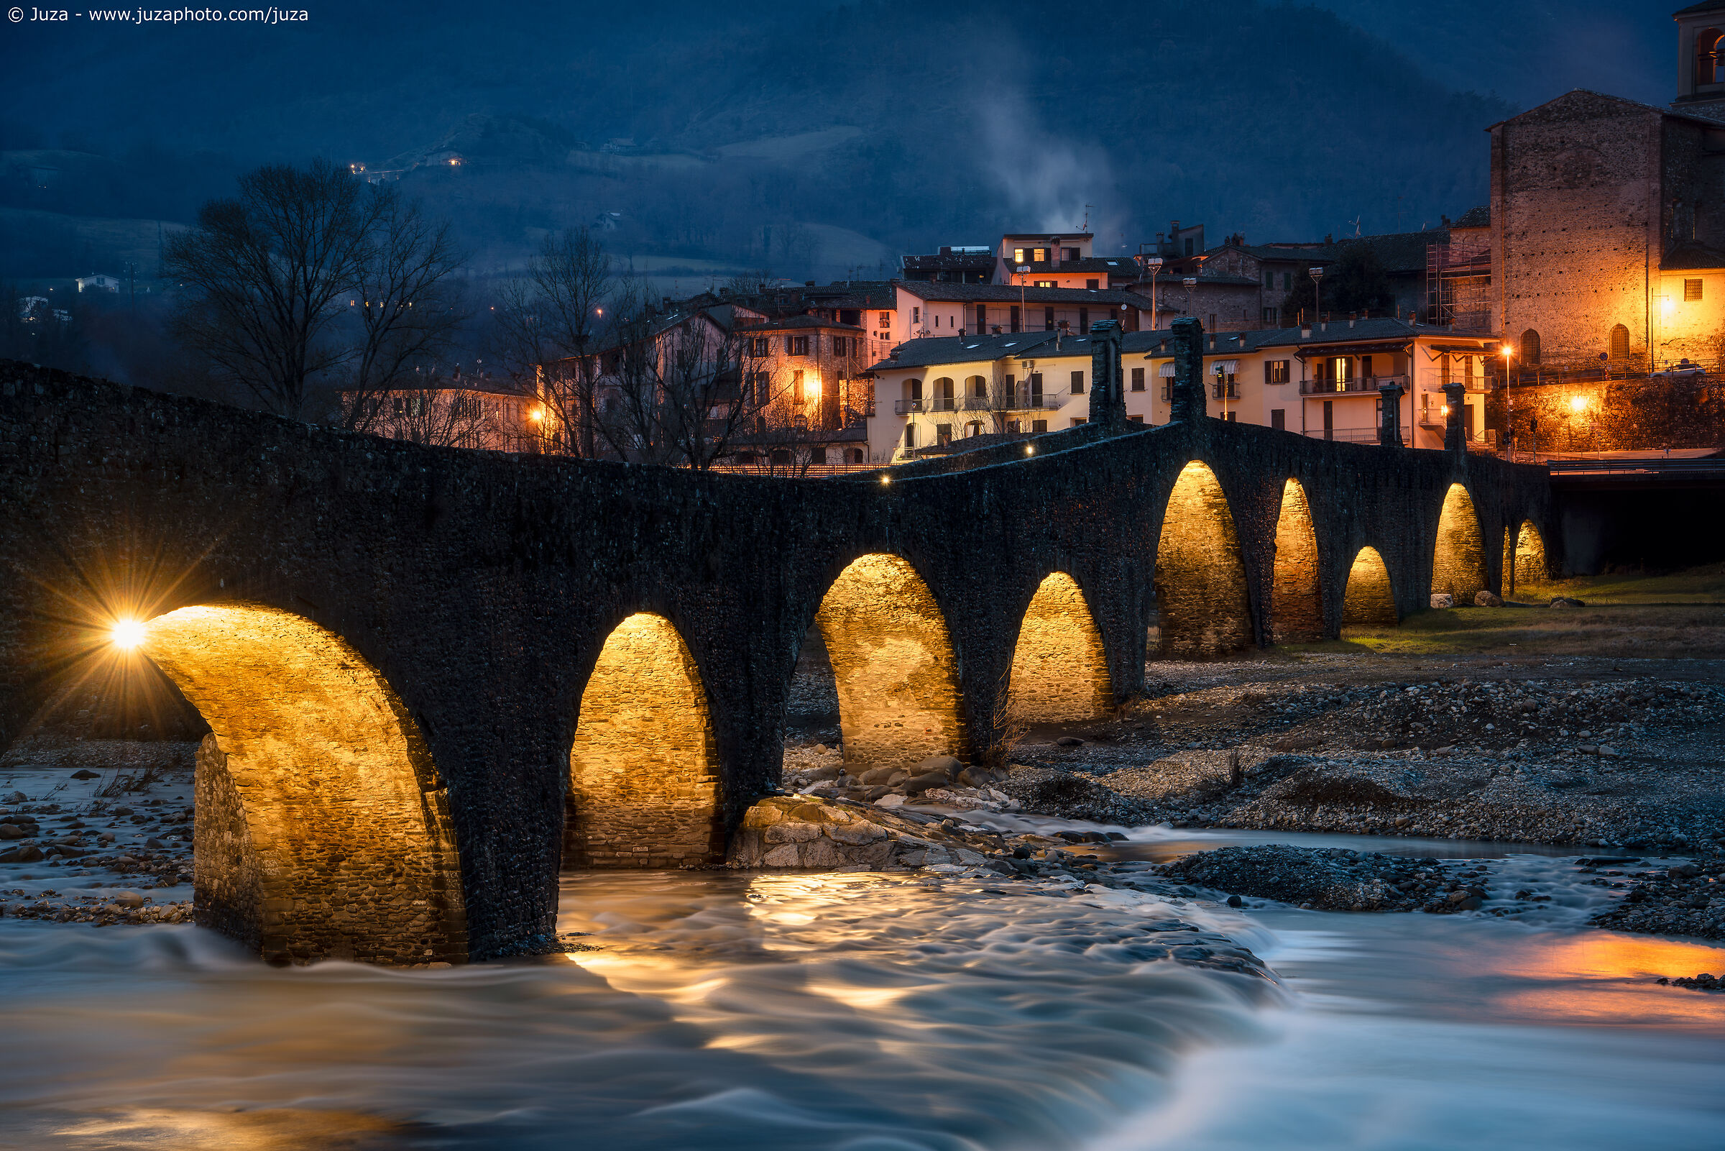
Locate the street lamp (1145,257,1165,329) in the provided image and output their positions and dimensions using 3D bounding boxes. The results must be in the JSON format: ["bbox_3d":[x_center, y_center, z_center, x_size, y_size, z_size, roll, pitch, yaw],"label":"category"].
[{"bbox_3d":[20.272,-17.852,295.000,1.000,8.000,1.000,0,1,-6],"label":"street lamp"}]

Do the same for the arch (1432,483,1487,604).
[{"bbox_3d":[32.424,-1.741,239.500,3.700,6.900,14.000,1,1,21],"label":"arch"}]

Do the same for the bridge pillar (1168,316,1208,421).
[{"bbox_3d":[12.754,-8.019,167.500,1.100,4.300,1.250,1,2,28],"label":"bridge pillar"}]

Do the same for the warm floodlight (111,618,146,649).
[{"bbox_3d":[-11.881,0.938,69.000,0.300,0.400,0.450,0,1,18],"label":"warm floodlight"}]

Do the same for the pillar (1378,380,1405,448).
[{"bbox_3d":[29.638,-8.912,239.000,1.100,3.900,1.250,1,2,28],"label":"pillar"}]

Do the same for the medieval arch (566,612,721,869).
[{"bbox_3d":[-5.687,3.639,94.000,3.700,5.700,11.500,0,1,18],"label":"medieval arch"}]

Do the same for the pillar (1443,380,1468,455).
[{"bbox_3d":[32.947,-8.688,237.000,1.100,4.000,1.250,1,2,28],"label":"pillar"}]

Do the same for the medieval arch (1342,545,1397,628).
[{"bbox_3d":[24.299,0.567,211.000,3.700,4.200,13.000,1,1,20],"label":"medieval arch"}]

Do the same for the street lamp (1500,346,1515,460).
[{"bbox_3d":[39.651,-10.598,262.000,0.500,7.200,0.600,0,1,-18],"label":"street lamp"}]

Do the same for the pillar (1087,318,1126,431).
[{"bbox_3d":[9.652,-7.881,168.500,1.100,4.500,1.250,1,2,28],"label":"pillar"}]

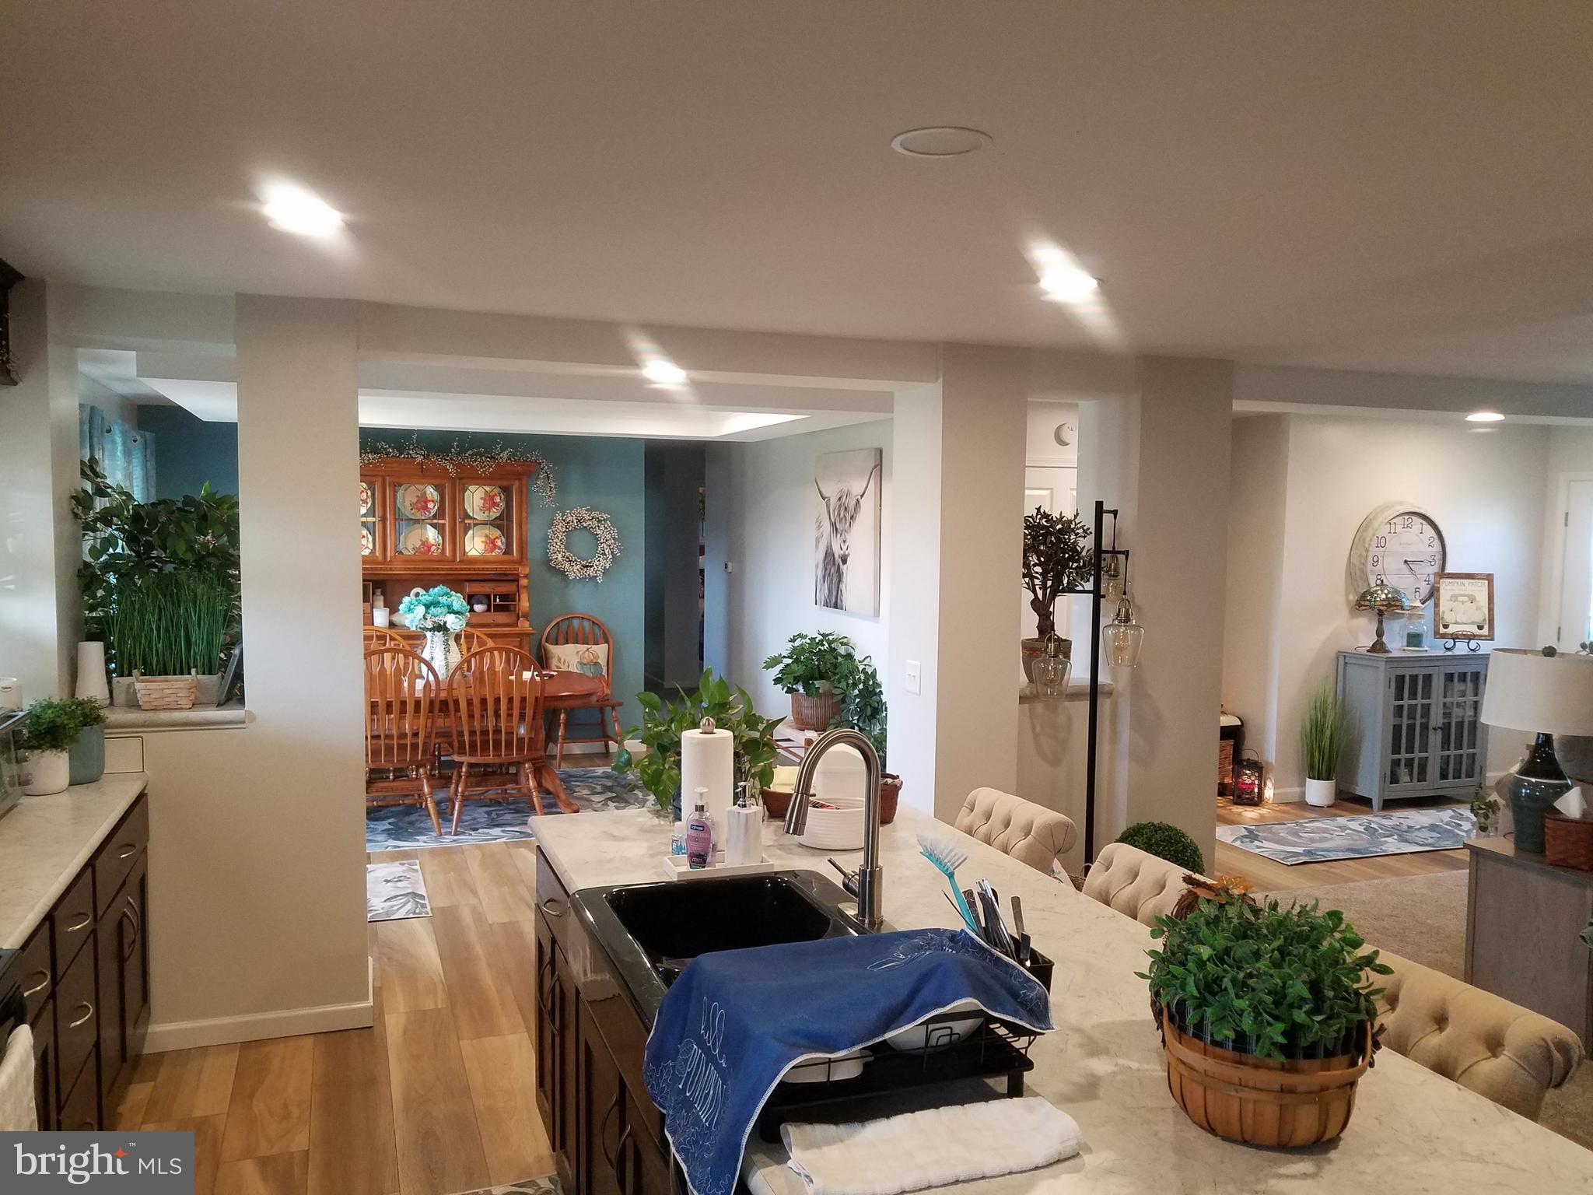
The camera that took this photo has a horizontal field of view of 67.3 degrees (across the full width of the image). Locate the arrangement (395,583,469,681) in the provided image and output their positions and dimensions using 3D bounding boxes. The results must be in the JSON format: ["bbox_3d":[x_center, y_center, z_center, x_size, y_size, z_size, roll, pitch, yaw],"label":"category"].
[{"bbox_3d":[-2.296,0.222,7.562,0.460,0.579,0.440,-1,4,-20],"label":"arrangement"}]

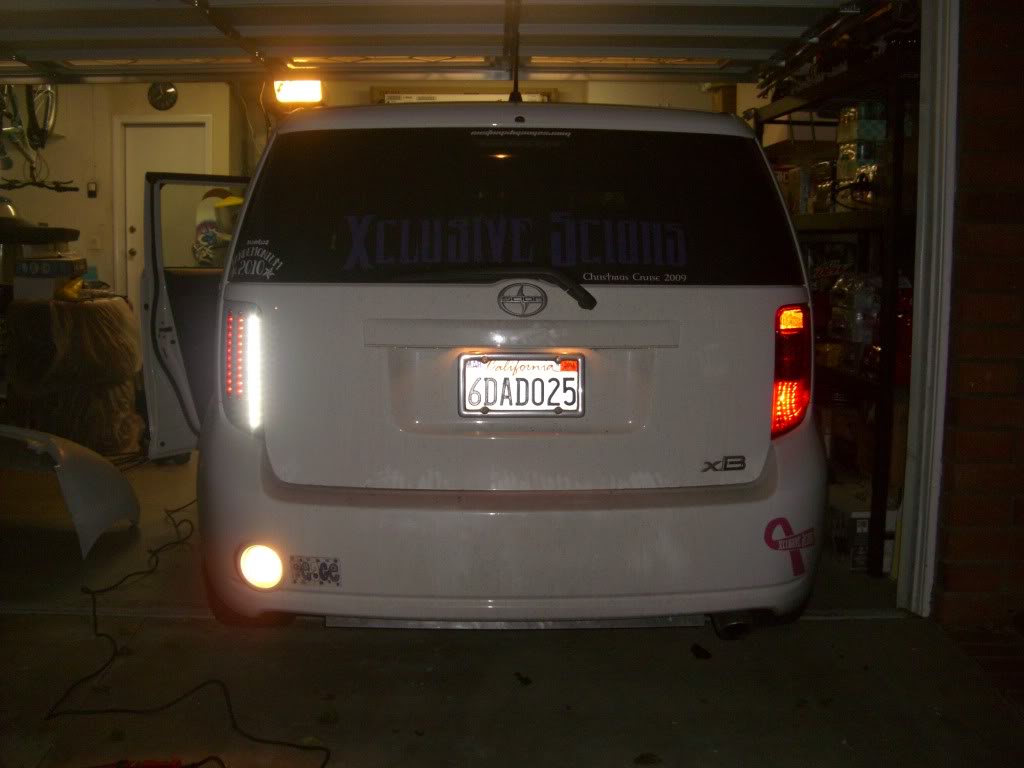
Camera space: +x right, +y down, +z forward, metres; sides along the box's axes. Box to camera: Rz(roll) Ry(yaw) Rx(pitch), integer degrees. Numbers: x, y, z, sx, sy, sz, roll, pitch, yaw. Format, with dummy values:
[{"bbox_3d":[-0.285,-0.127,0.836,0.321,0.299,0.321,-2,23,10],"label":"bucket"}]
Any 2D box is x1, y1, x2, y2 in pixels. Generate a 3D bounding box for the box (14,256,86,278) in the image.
[{"bbox_3d":[-2.545,-0.637,6.200,0.330,0.100,0.210,2,7,8],"label":"box"}]

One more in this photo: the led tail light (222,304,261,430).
[{"bbox_3d":[-0.671,-0.041,2.800,0.100,0.330,0.090,1,7,4],"label":"led tail light"}]

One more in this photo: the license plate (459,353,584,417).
[{"bbox_3d":[0.024,0.003,2.750,0.310,0.158,0.015,0,7,-4],"label":"license plate"}]

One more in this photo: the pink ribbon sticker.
[{"bbox_3d":[0.688,0.401,2.780,0.155,0.155,0.030,-5,9,-37],"label":"pink ribbon sticker"}]

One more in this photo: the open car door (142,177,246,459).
[{"bbox_3d":[-1.145,-0.330,5.030,0.180,1.180,1.120,5,8,32],"label":"open car door"}]

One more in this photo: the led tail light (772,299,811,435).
[{"bbox_3d":[0.710,-0.034,2.850,0.100,0.335,0.090,-1,7,-12],"label":"led tail light"}]

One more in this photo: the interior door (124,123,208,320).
[{"bbox_3d":[-2.991,-1.240,9.824,0.745,2.030,0.045,1,7,1],"label":"interior door"}]

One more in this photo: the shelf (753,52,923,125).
[{"bbox_3d":[1.612,-1.253,4.832,0.600,0.110,2.000,1,7,1],"label":"shelf"}]

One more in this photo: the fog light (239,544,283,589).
[{"bbox_3d":[-0.604,0.438,2.700,0.105,0.107,0.050,2,7,13],"label":"fog light"}]

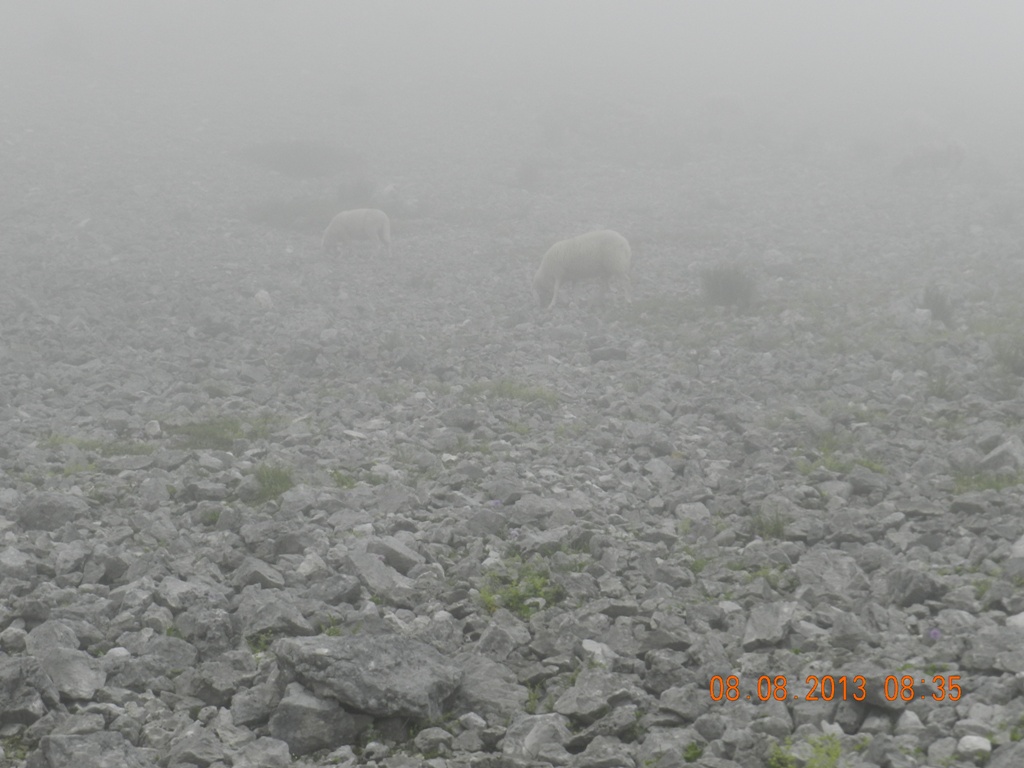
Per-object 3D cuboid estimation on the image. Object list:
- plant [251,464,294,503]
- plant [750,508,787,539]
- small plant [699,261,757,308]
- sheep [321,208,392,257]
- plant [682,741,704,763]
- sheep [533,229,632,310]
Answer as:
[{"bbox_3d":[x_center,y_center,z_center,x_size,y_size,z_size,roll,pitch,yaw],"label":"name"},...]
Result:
[{"bbox_3d":[-1.055,0.438,9.900,0.193,0.160,0.180,0,3,0],"label":"plant"},{"bbox_3d":[1.015,0.552,8.900,0.143,0.118,0.130,0,3,0],"label":"plant"},{"bbox_3d":[1.926,-0.876,20.000,0.500,0.400,0.460,0,3,0],"label":"small plant"},{"bbox_3d":[-1.923,-1.873,27.800,0.900,0.610,0.310,1,3,10],"label":"sheep"},{"bbox_3d":[0.468,0.948,5.800,0.057,0.055,0.055,0,3,0],"label":"plant"},{"bbox_3d":[0.627,-1.019,20.000,0.890,0.710,0.340,0,3,0],"label":"sheep"}]

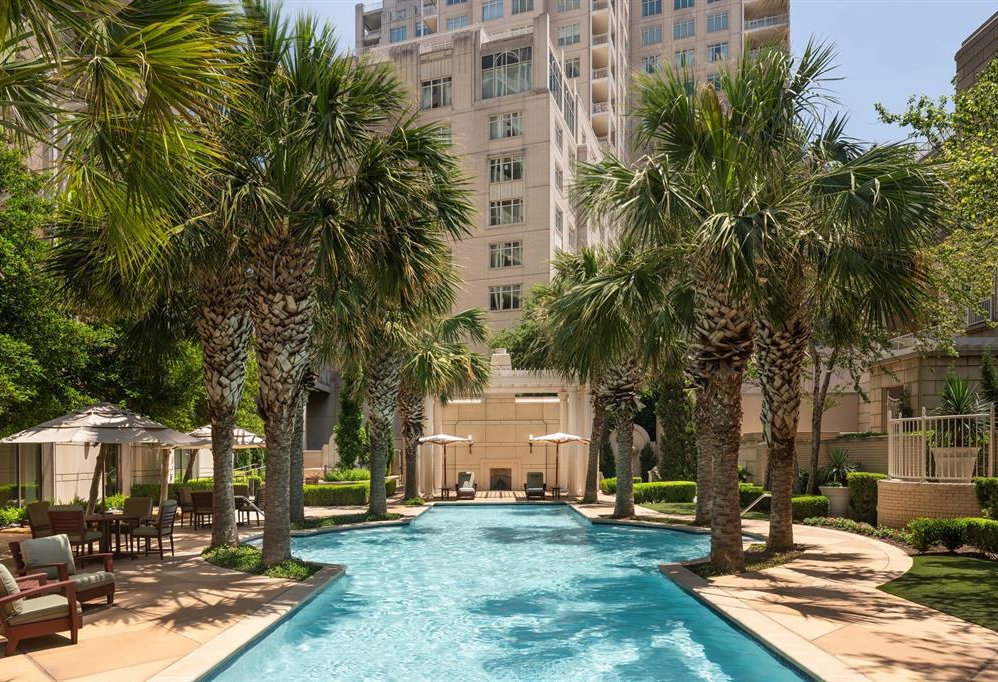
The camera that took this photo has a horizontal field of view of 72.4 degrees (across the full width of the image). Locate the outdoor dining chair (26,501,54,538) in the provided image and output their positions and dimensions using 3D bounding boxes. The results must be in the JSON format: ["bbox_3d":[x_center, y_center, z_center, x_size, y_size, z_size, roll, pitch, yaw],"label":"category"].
[{"bbox_3d":[-7.212,3.027,10.900,0.640,0.950,0.580,-1,-6,7],"label":"outdoor dining chair"}]

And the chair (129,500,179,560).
[{"bbox_3d":[-5.351,2.936,10.600,0.600,0.920,0.560,0,-7,0],"label":"chair"}]

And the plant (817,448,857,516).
[{"bbox_3d":[8.793,3.657,17.700,1.030,1.700,1.030,0,-7,0],"label":"plant"}]

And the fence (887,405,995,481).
[{"bbox_3d":[8.894,2.103,14.000,0.800,1.480,2.700,1,-5,-14],"label":"fence"}]

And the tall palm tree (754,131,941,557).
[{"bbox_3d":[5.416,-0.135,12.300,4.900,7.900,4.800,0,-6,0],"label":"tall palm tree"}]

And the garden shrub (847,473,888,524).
[{"bbox_3d":[8.964,3.831,16.600,0.900,1.150,1.000,0,-5,0],"label":"garden shrub"}]

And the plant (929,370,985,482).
[{"bbox_3d":[9.944,1.887,14.800,1.220,2.350,1.220,0,-7,0],"label":"plant"}]

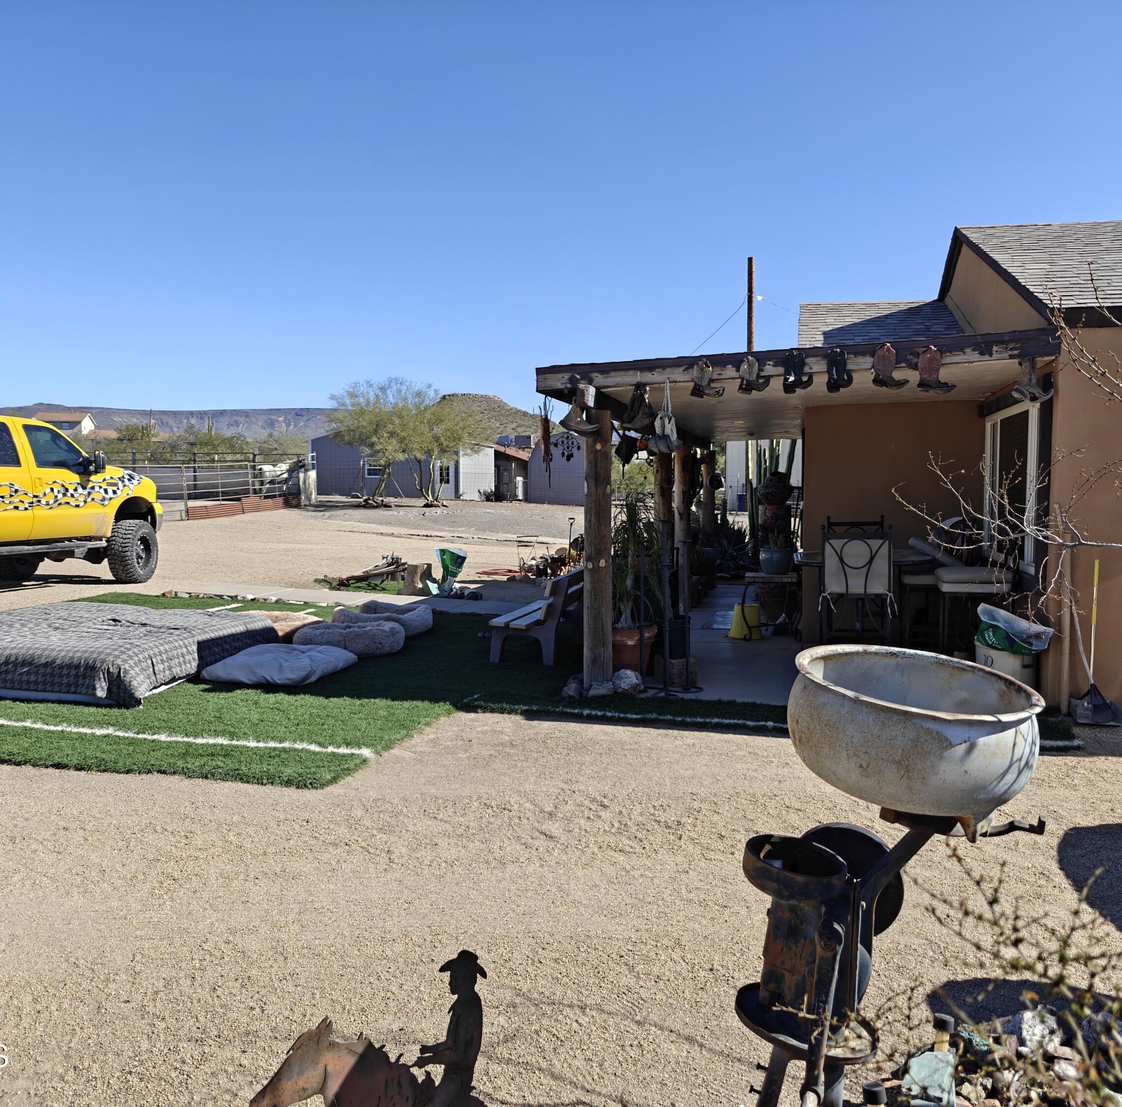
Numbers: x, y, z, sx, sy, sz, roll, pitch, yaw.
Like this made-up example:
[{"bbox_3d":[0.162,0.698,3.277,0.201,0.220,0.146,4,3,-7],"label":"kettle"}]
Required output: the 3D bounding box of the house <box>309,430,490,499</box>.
[{"bbox_3d":[-8.460,-4.946,54.091,8.000,3.750,8.000,1,4,9],"label":"house"}]

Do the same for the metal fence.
[{"bbox_3d":[-10.950,-2.098,31.580,0.400,1.950,10.500,1,4,15],"label":"metal fence"}]

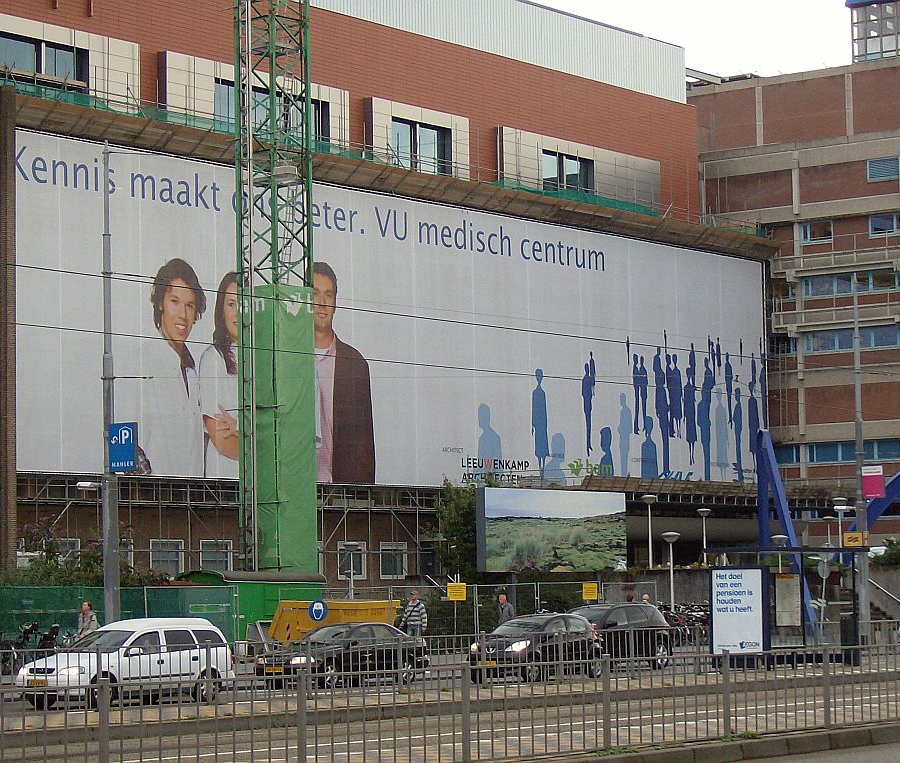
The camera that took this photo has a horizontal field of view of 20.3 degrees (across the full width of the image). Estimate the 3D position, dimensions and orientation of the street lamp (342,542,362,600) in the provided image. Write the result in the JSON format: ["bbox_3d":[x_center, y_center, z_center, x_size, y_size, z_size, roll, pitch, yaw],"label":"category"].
[{"bbox_3d":[-4.101,8.783,105.641,0.640,4.000,0.640,-5,-6,37],"label":"street lamp"}]

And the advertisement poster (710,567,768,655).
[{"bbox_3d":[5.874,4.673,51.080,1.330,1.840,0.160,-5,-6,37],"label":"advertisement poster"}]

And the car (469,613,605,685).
[{"bbox_3d":[1.774,5.700,54.030,1.640,1.460,3.480,-5,-6,37],"label":"car"}]

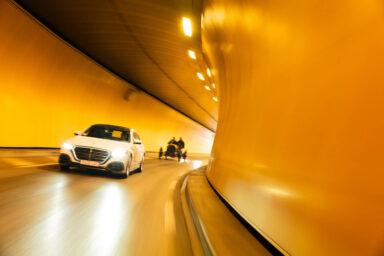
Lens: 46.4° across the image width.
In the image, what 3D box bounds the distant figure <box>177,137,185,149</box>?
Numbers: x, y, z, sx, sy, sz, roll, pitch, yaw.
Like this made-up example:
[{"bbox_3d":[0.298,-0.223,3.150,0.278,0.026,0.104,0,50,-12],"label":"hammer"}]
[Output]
[{"bbox_3d":[-0.845,1.234,33.500,0.550,1.100,0.750,6,-2,8],"label":"distant figure"}]

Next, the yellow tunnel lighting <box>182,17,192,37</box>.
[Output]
[{"bbox_3d":[-0.141,-3.398,15.000,0.350,0.150,1.400,6,-2,5],"label":"yellow tunnel lighting"}]

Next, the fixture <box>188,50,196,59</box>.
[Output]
[{"bbox_3d":[0.022,-3.203,19.600,0.350,0.150,1.400,6,-2,6],"label":"fixture"}]

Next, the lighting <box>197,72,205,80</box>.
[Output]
[{"bbox_3d":[0.512,-2.931,25.500,0.350,0.150,1.400,6,-2,8],"label":"lighting"}]

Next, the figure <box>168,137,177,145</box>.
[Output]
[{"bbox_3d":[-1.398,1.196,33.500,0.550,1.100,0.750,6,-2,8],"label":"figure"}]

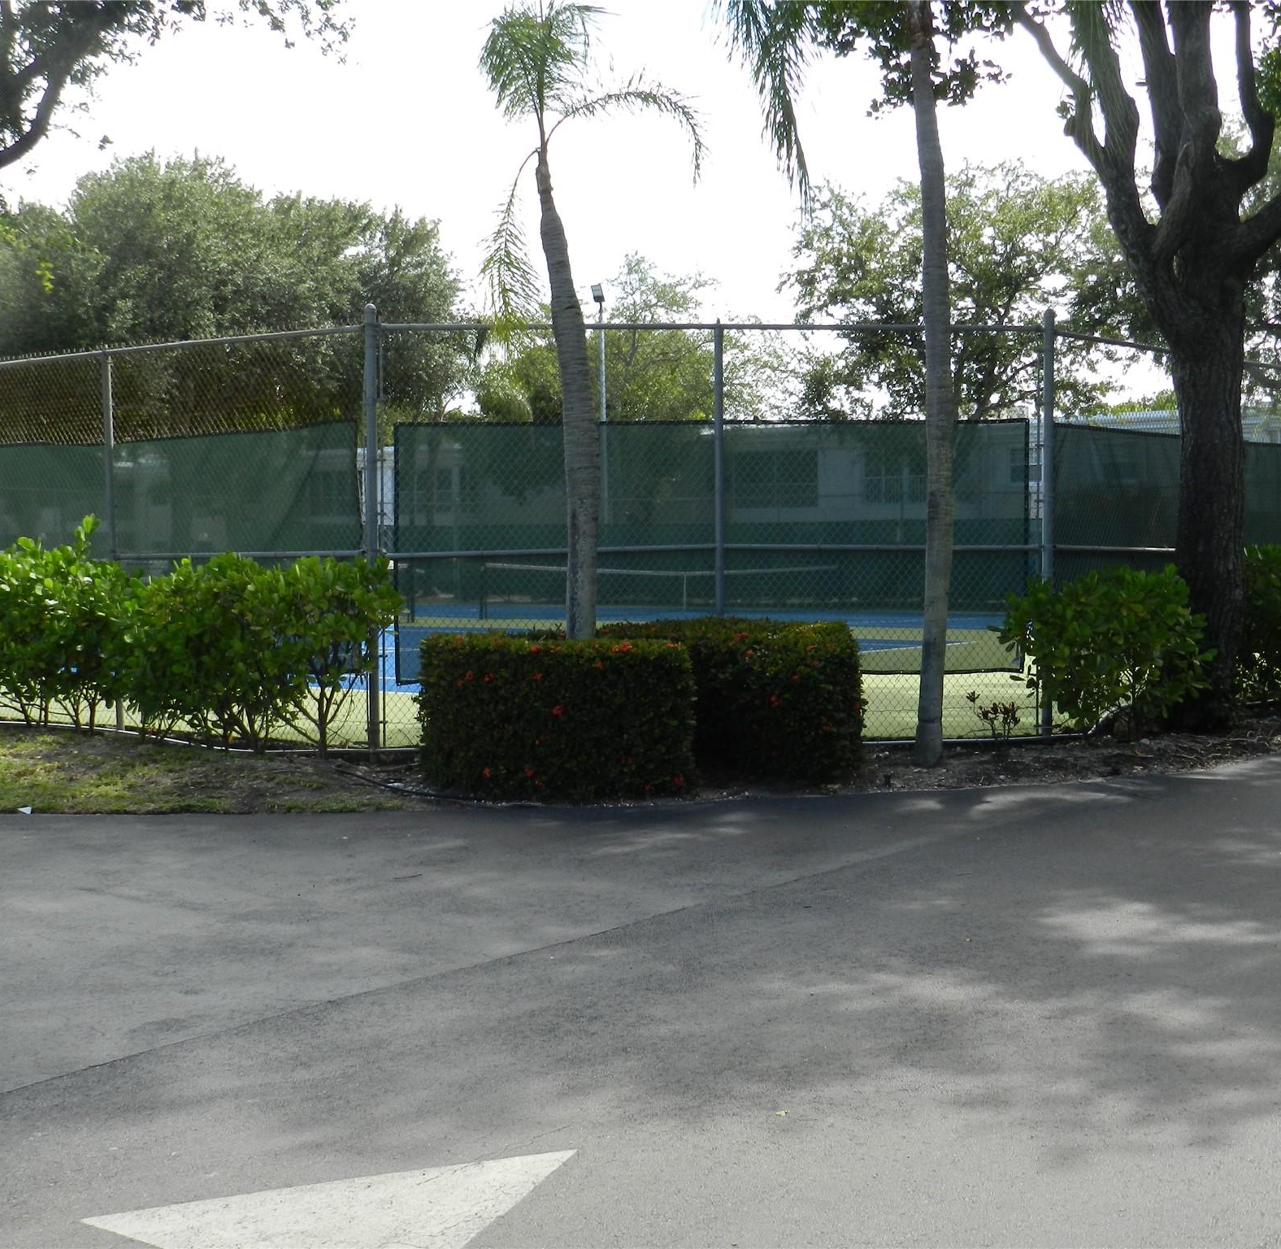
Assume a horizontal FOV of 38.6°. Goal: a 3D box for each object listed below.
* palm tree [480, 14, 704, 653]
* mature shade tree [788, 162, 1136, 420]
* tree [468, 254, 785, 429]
[{"bbox_3d":[-0.318,-1.636,12.043,1.480,5.170,1.600,0,2,0],"label":"palm tree"},{"bbox_3d":[9.294,-7.027,52.758,10.070,12.520,9.300,0,2,0],"label":"mature shade tree"},{"bbox_3d":[-0.198,-6.196,56.794,9.730,10.610,9.500,0,2,0],"label":"tree"}]

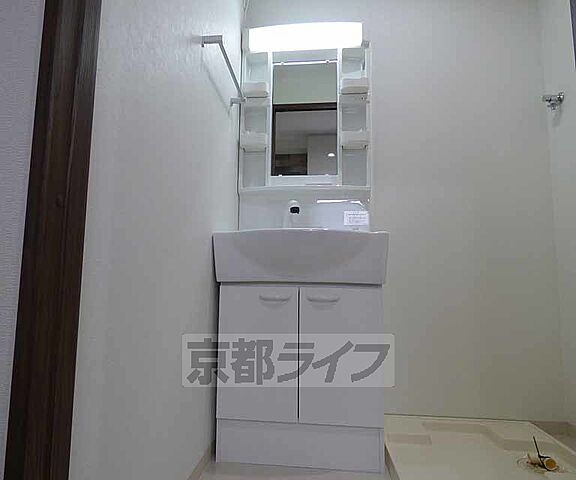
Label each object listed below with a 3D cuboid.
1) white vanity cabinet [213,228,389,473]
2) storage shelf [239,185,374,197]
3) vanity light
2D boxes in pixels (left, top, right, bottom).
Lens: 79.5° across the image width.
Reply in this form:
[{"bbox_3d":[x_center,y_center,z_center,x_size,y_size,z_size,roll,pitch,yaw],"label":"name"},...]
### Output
[{"bbox_3d":[0.055,0.396,1.361,0.600,0.810,0.515,0,-6,6],"label":"white vanity cabinet"},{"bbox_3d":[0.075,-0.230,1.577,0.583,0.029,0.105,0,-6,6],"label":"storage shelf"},{"bbox_3d":[0.080,-0.944,1.619,0.526,0.082,0.090,0,-6,6],"label":"vanity light"}]

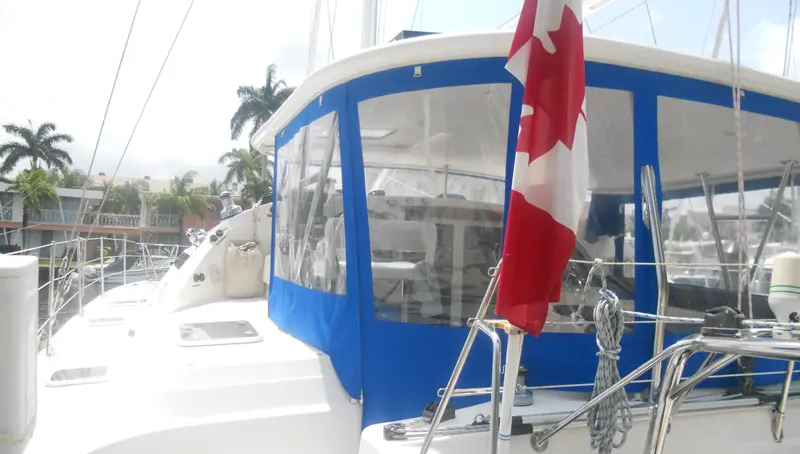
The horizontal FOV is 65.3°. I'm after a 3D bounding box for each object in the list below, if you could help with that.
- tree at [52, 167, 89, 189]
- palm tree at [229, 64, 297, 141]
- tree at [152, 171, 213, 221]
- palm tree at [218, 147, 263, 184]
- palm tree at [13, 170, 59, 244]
[{"bbox_3d":[-30.100,-1.280,57.000,3.500,8.310,3.500,1,-1,0],"label":"tree"},{"bbox_3d":[-11.730,-5.620,54.000,6.200,17.050,6.200,1,-1,0],"label":"palm tree"},{"bbox_3d":[-16.730,-0.770,48.000,4.700,6.850,4.700,1,-1,0],"label":"tree"},{"bbox_3d":[-13.040,-1.920,52.000,4.200,9.420,4.200,1,-1,0],"label":"palm tree"},{"bbox_3d":[-27.450,-0.980,47.000,3.700,7.000,3.700,1,-1,0],"label":"palm tree"}]

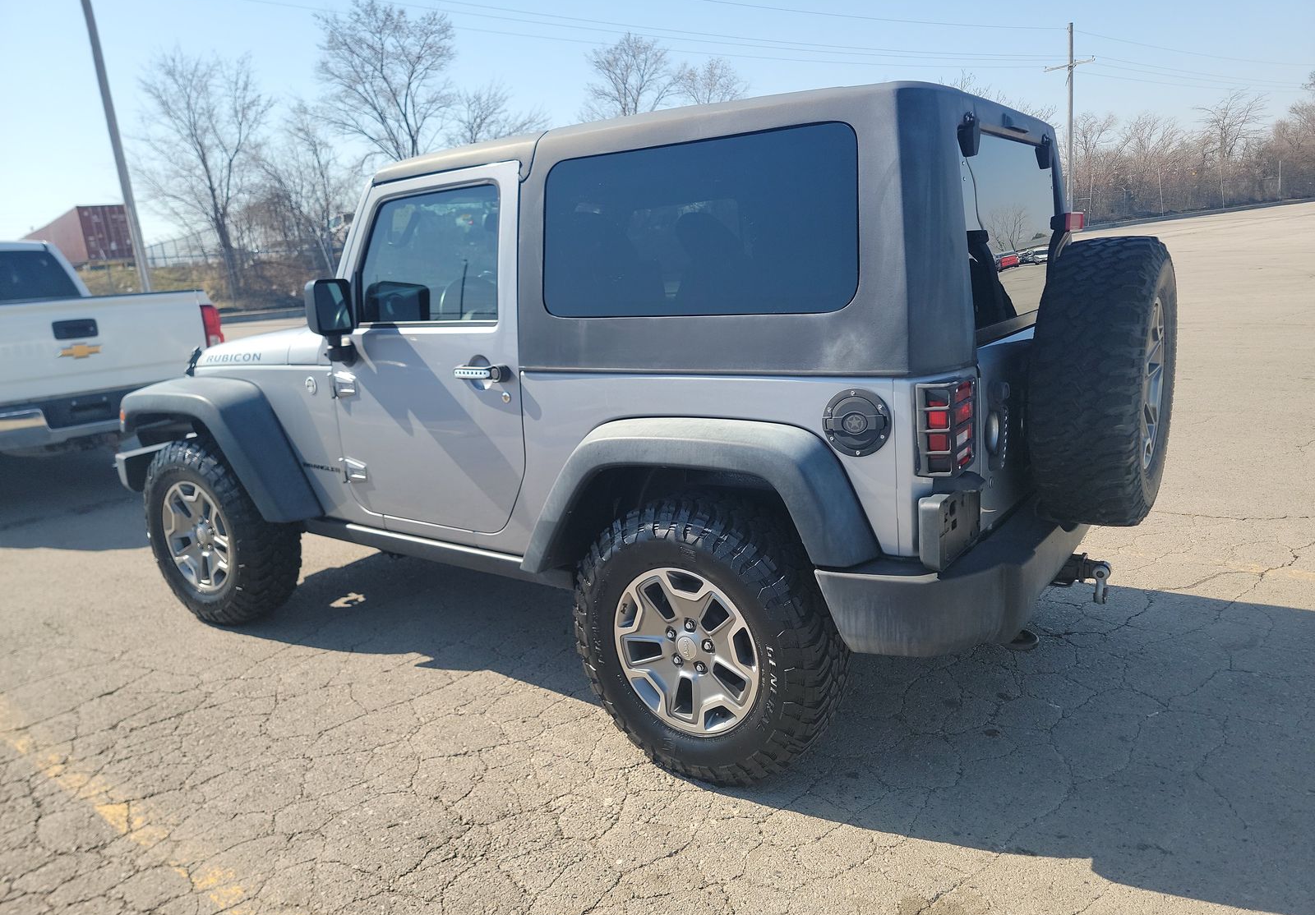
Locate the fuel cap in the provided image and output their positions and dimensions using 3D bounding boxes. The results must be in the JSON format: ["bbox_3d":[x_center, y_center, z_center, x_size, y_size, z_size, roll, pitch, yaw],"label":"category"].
[{"bbox_3d":[0.452,-0.079,2.091,0.165,0.162,0.037,5,15,35],"label":"fuel cap"}]

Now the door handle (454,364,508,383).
[{"bbox_3d":[-0.533,-0.252,2.729,0.190,0.057,0.062,5,15,35],"label":"door handle"}]

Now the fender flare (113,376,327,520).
[{"bbox_3d":[-1.734,-0.070,3.661,1.140,0.505,0.286,5,15,35],"label":"fender flare"}]

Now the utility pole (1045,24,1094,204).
[{"bbox_3d":[20.334,-16.293,44.948,0.400,9.470,2.650,-13,16,-35],"label":"utility pole"}]

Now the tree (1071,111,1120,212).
[{"bbox_3d":[23.732,-15.681,49.384,2.560,5.540,2.300,2,14,25],"label":"tree"}]

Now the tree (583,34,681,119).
[{"bbox_3d":[-0.877,-12.619,37.970,4.020,9.280,3.620,-4,13,0],"label":"tree"}]

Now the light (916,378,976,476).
[{"bbox_3d":[0.642,-0.072,2.034,0.093,0.207,0.135,5,15,35],"label":"light"}]

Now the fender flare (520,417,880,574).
[{"bbox_3d":[0.050,0.128,2.357,1.045,0.458,0.161,5,15,35],"label":"fender flare"}]

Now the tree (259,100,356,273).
[{"bbox_3d":[-13.310,-9.997,35.000,4.100,7.300,4.000,-8,13,-19],"label":"tree"}]

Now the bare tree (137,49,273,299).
[{"bbox_3d":[-14.794,-9.127,30.148,4.010,7.670,3.610,-10,14,-23],"label":"bare tree"}]

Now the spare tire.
[{"bbox_3d":[1.254,-0.207,2.545,0.262,0.800,0.800,6,16,35],"label":"spare tire"}]

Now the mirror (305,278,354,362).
[{"bbox_3d":[-1.069,-0.446,2.968,0.100,0.255,0.175,3,15,26],"label":"mirror"}]

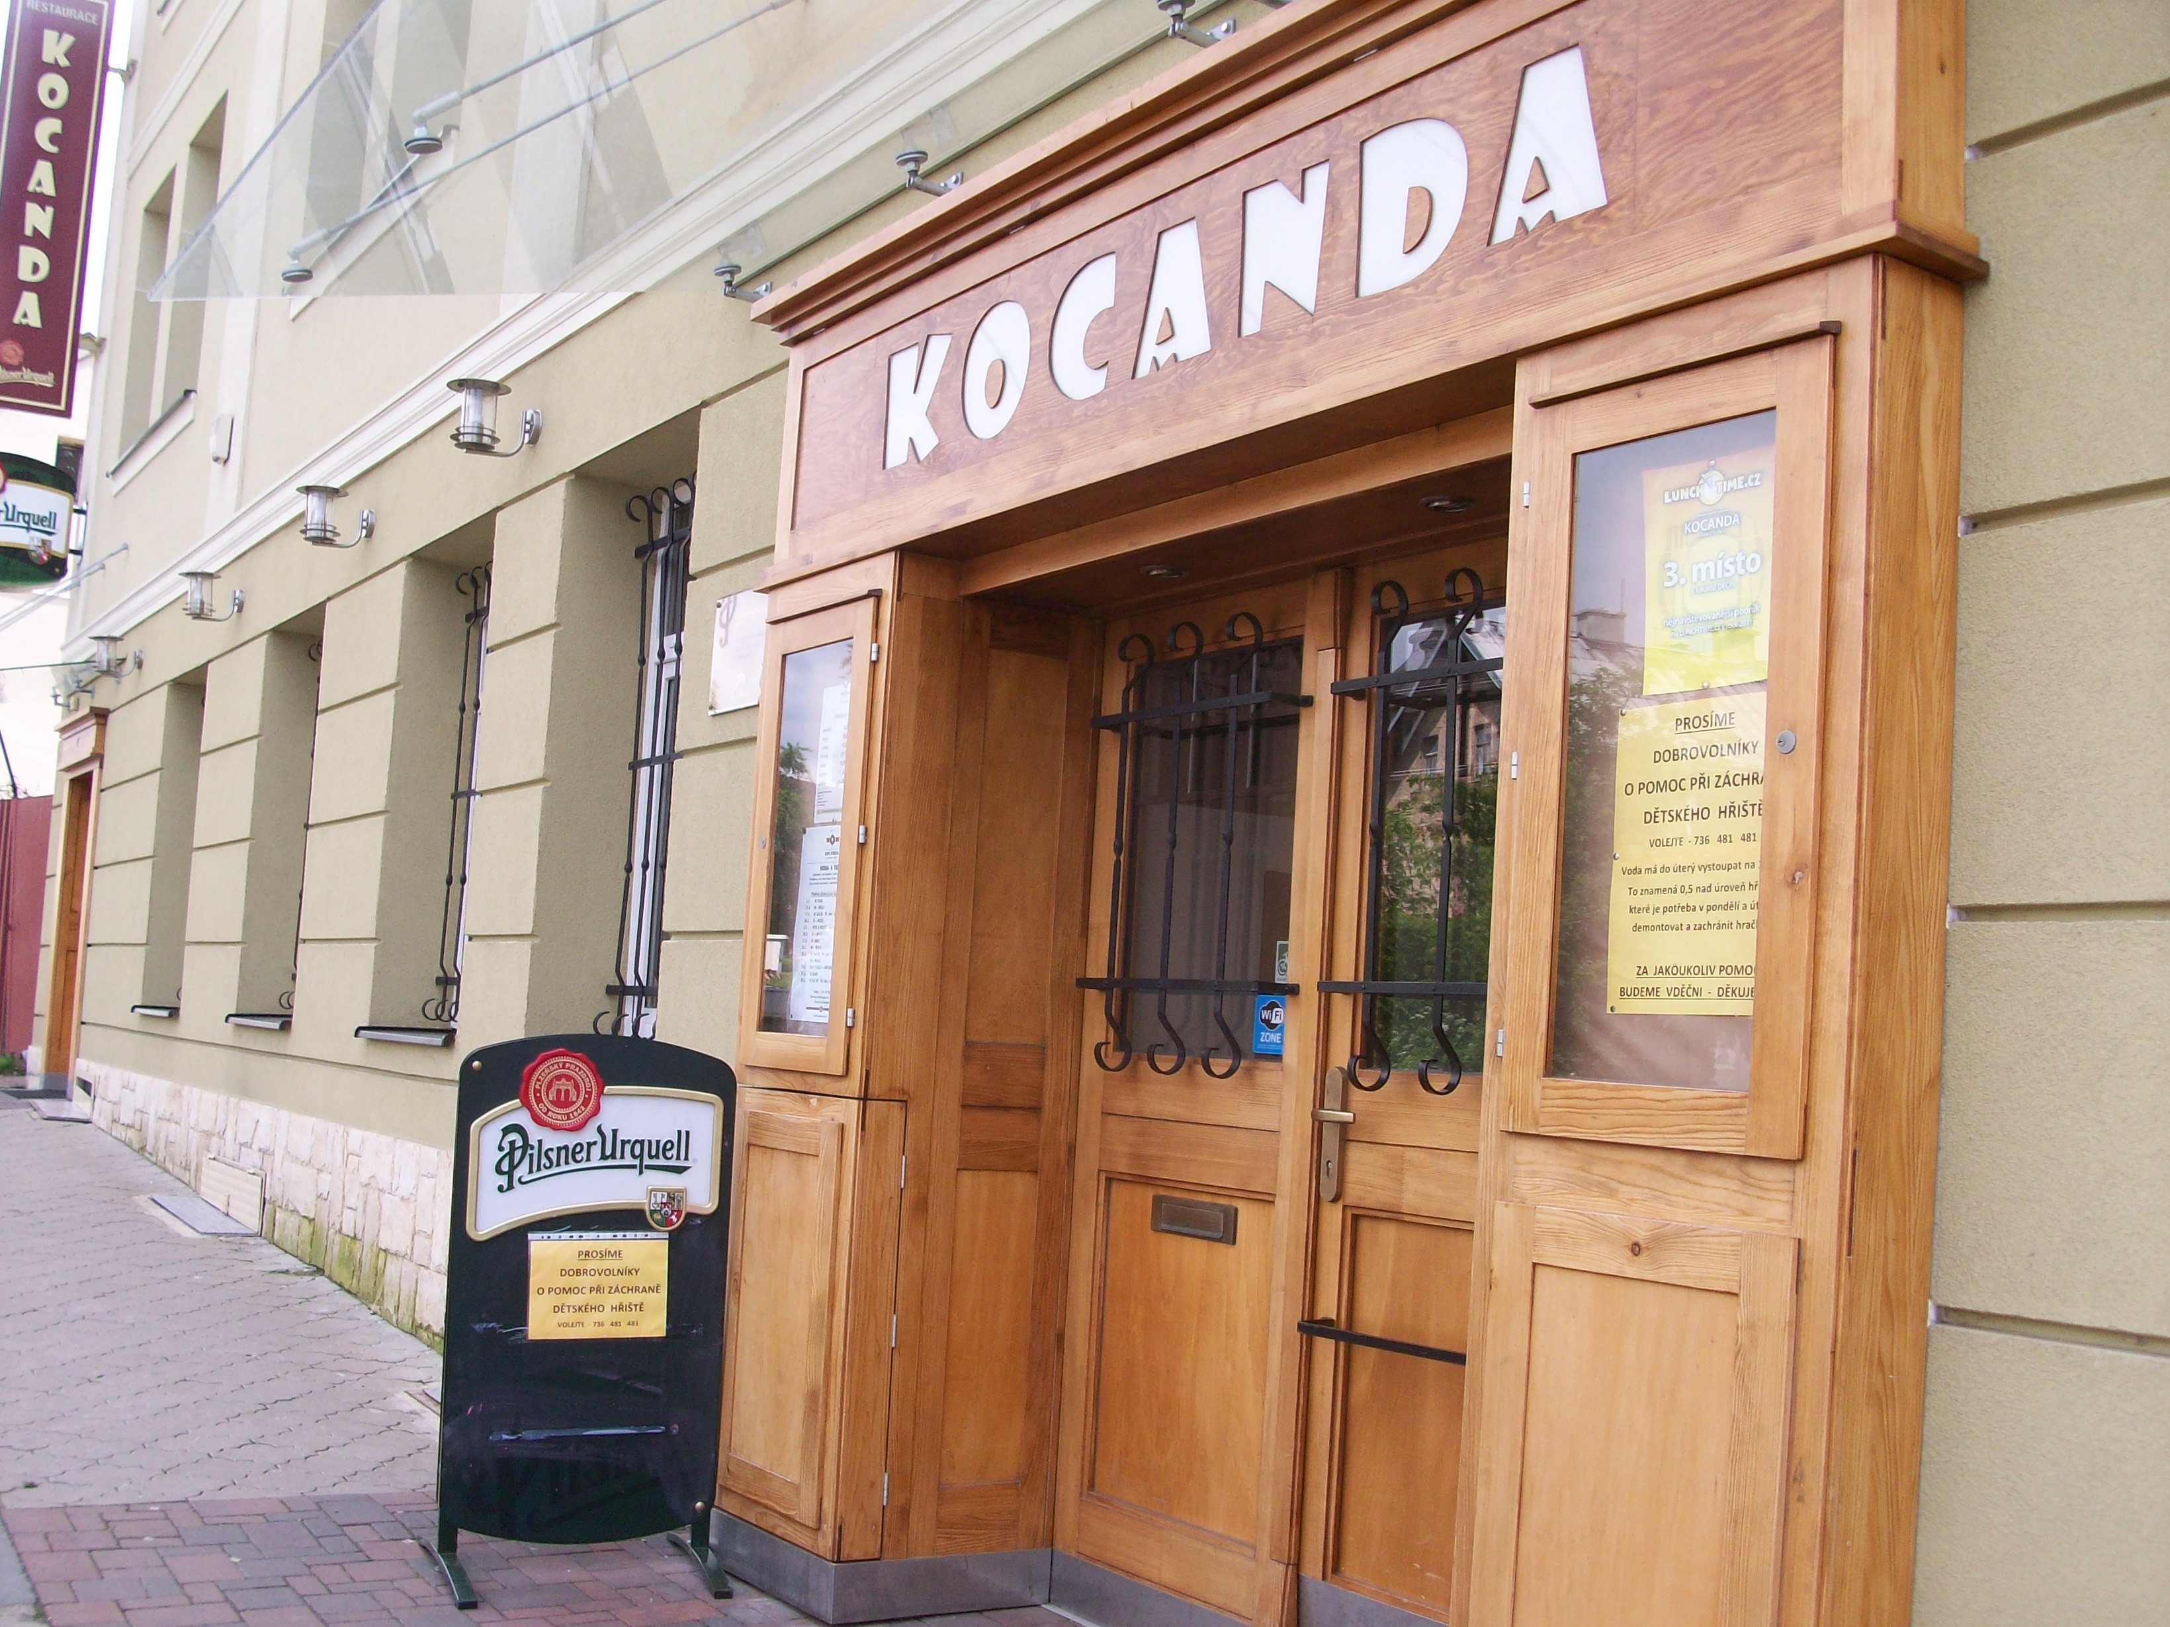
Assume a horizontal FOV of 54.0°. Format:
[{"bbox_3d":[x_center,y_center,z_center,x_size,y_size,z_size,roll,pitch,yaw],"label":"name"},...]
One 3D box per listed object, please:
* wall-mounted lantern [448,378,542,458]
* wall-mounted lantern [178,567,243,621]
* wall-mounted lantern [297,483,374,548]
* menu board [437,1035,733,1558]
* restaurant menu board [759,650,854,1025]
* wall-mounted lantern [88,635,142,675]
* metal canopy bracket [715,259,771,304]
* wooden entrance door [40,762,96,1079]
[{"bbox_3d":[-1.952,-1.300,7.022,0.310,0.240,0.210,8,-7,-34],"label":"wall-mounted lantern"},{"bbox_3d":[-4.324,-1.070,10.529,0.310,0.240,0.210,8,-7,-34],"label":"wall-mounted lantern"},{"bbox_3d":[-3.041,-1.194,8.632,0.310,0.240,0.210,8,-7,-34],"label":"wall-mounted lantern"},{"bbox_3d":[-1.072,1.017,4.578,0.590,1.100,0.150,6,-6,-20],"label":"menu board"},{"bbox_3d":[-0.607,0.056,4.717,0.060,0.880,0.360,8,-7,-34],"label":"restaurant menu board"},{"bbox_3d":[-5.812,-0.927,12.729,0.310,0.240,0.210,8,-7,-34],"label":"wall-mounted lantern"},{"bbox_3d":[-0.900,-1.382,5.599,0.160,0.100,0.085,8,-7,-34],"label":"metal canopy bracket"},{"bbox_3d":[-6.554,0.749,13.798,0.140,2.060,1.020,8,-7,-34],"label":"wooden entrance door"}]

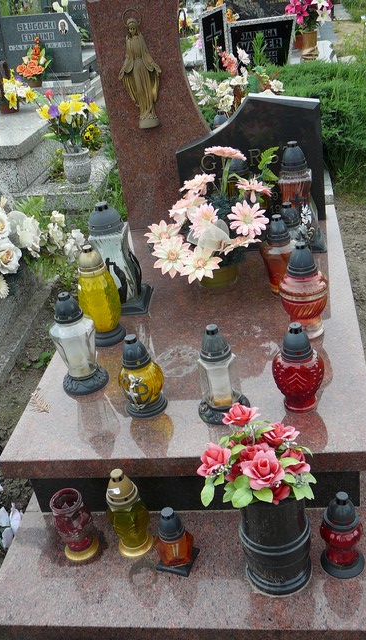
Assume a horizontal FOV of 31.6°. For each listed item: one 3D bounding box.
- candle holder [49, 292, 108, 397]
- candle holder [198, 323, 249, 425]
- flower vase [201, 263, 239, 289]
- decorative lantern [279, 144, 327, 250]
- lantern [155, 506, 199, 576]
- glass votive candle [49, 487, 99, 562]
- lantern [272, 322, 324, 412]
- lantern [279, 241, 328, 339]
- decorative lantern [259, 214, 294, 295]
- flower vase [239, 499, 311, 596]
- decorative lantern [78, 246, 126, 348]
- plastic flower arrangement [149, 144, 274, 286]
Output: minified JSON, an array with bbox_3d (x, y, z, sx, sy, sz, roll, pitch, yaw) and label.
[{"bbox_3d":[-0.297,0.057,1.809,0.138,0.282,0.138,-3,30,9],"label":"candle holder"},{"bbox_3d":[0.091,0.124,1.636,0.136,0.248,0.136,-4,28,11],"label":"candle holder"},{"bbox_3d":[0.133,-0.191,2.374,0.148,0.095,0.148,-4,28,11],"label":"flower vase"},{"bbox_3d":[0.424,-0.467,2.424,0.196,0.394,0.196,-3,30,9],"label":"decorative lantern"},{"bbox_3d":[-0.021,0.505,1.519,0.081,0.165,0.081,4,32,22],"label":"lantern"},{"bbox_3d":[-0.267,0.506,1.602,0.091,0.167,0.091,-4,28,11],"label":"glass votive candle"},{"bbox_3d":[0.285,0.114,1.602,0.128,0.229,0.128,-3,30,9],"label":"lantern"},{"bbox_3d":[0.353,-0.093,1.898,0.139,0.279,0.139,-3,30,9],"label":"lantern"},{"bbox_3d":[0.327,-0.222,2.181,0.123,0.273,0.123,-4,28,11],"label":"decorative lantern"},{"bbox_3d":[0.203,0.458,1.433,0.162,0.267,0.162,-4,28,11],"label":"flower vase"},{"bbox_3d":[-0.270,-0.083,2.058,0.131,0.323,0.131,-4,28,11],"label":"decorative lantern"},{"bbox_3d":[0.088,-0.325,2.187,0.443,0.469,0.381,-3,30,9],"label":"plastic flower arrangement"}]

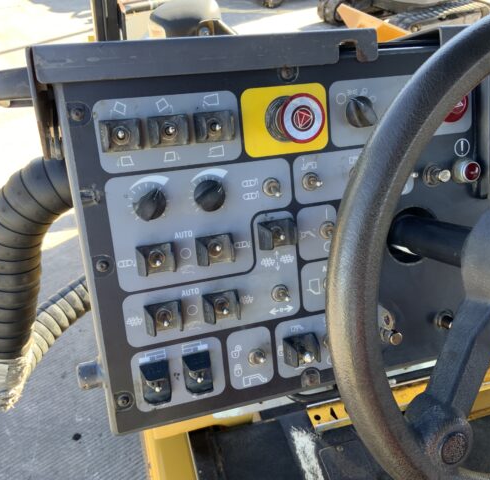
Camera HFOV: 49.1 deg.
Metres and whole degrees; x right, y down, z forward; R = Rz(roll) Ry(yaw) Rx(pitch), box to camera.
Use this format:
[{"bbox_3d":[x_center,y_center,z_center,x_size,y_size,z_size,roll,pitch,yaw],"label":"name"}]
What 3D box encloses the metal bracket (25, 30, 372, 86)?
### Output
[{"bbox_3d":[-0.023,-0.155,0.455,0.292,0.028,0.030,-9,13,-15],"label":"metal bracket"}]

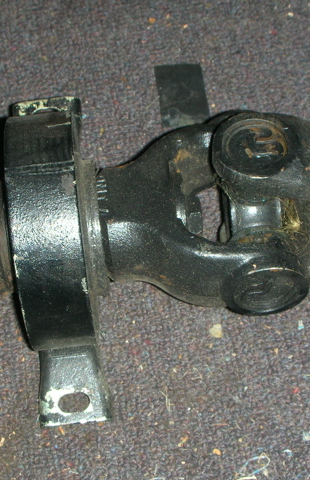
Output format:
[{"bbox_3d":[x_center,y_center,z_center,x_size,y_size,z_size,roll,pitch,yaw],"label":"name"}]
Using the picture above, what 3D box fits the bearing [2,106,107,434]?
[{"bbox_3d":[-0.043,-0.005,0.500,0.040,0.097,0.164,-6,69,0],"label":"bearing"}]

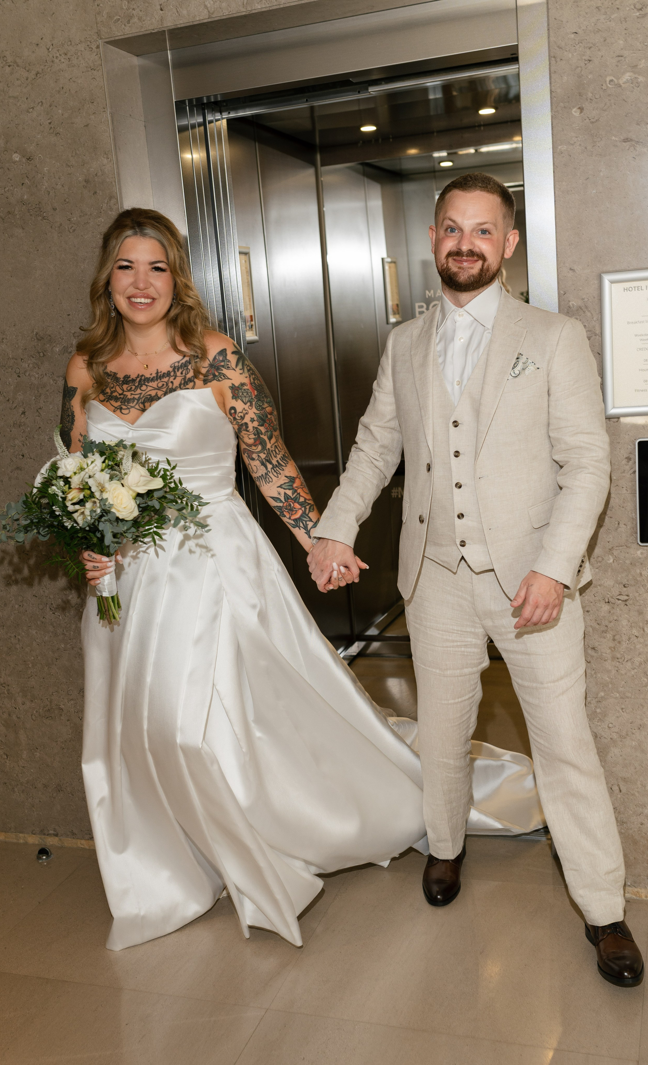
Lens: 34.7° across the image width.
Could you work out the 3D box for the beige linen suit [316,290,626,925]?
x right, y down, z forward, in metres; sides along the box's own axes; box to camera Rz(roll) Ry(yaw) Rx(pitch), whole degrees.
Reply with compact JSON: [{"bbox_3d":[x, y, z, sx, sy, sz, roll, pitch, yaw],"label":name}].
[{"bbox_3d":[0.355,0.170,2.465,0.690,1.450,0.420,-1,10,21],"label":"beige linen suit"}]

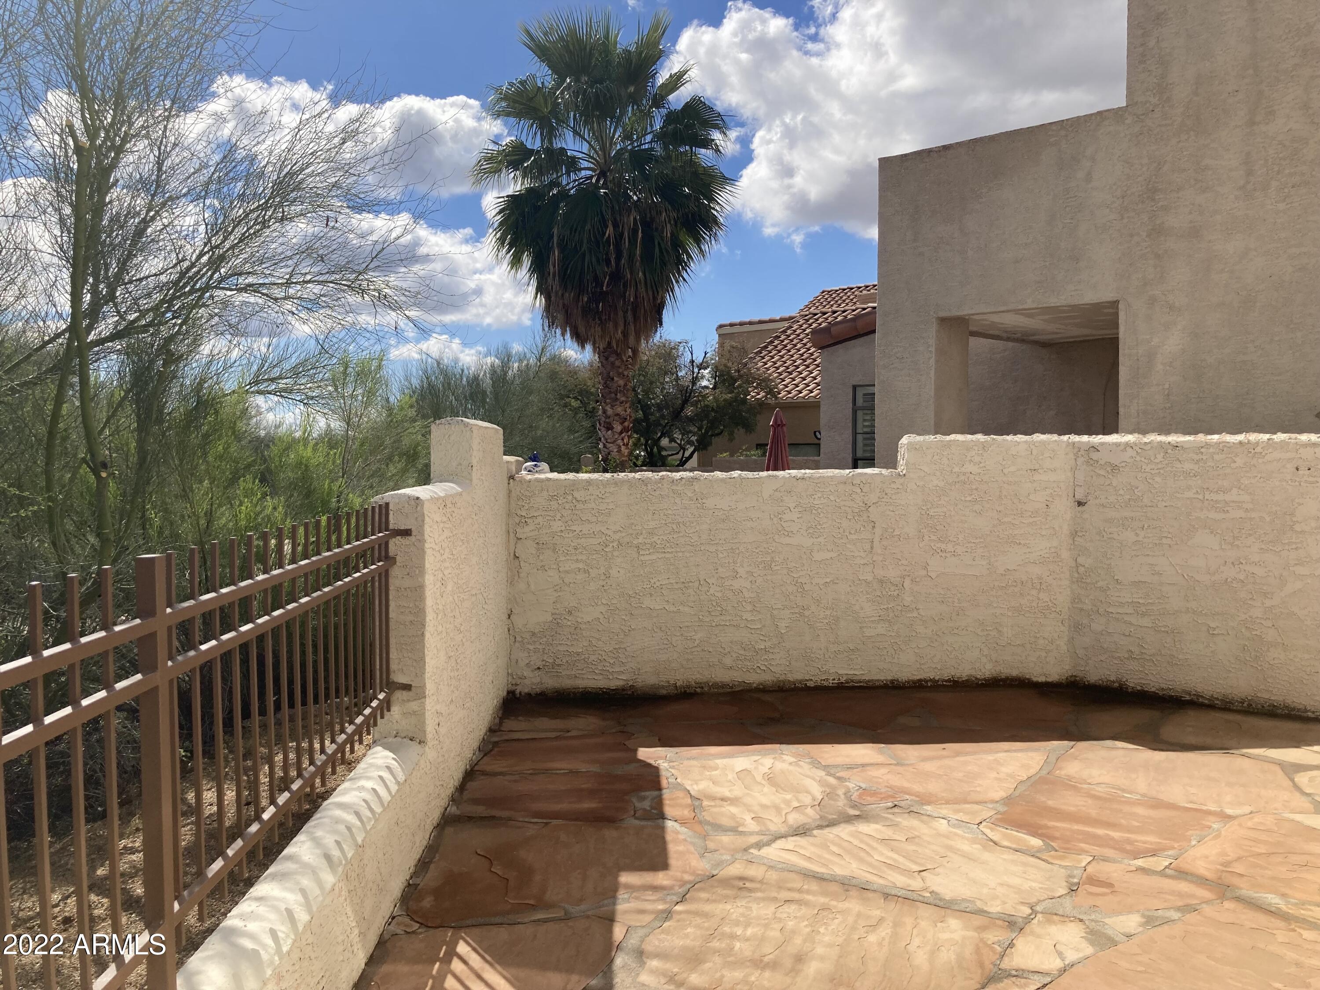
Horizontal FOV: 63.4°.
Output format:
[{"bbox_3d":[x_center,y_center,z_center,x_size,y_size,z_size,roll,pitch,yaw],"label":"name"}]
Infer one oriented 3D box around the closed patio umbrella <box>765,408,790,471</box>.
[{"bbox_3d":[1.920,-0.220,17.400,0.460,2.420,0.460,0,2,0],"label":"closed patio umbrella"}]

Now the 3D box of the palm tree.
[{"bbox_3d":[-0.790,-2.920,15.400,3.750,8.000,3.750,0,2,0],"label":"palm tree"}]

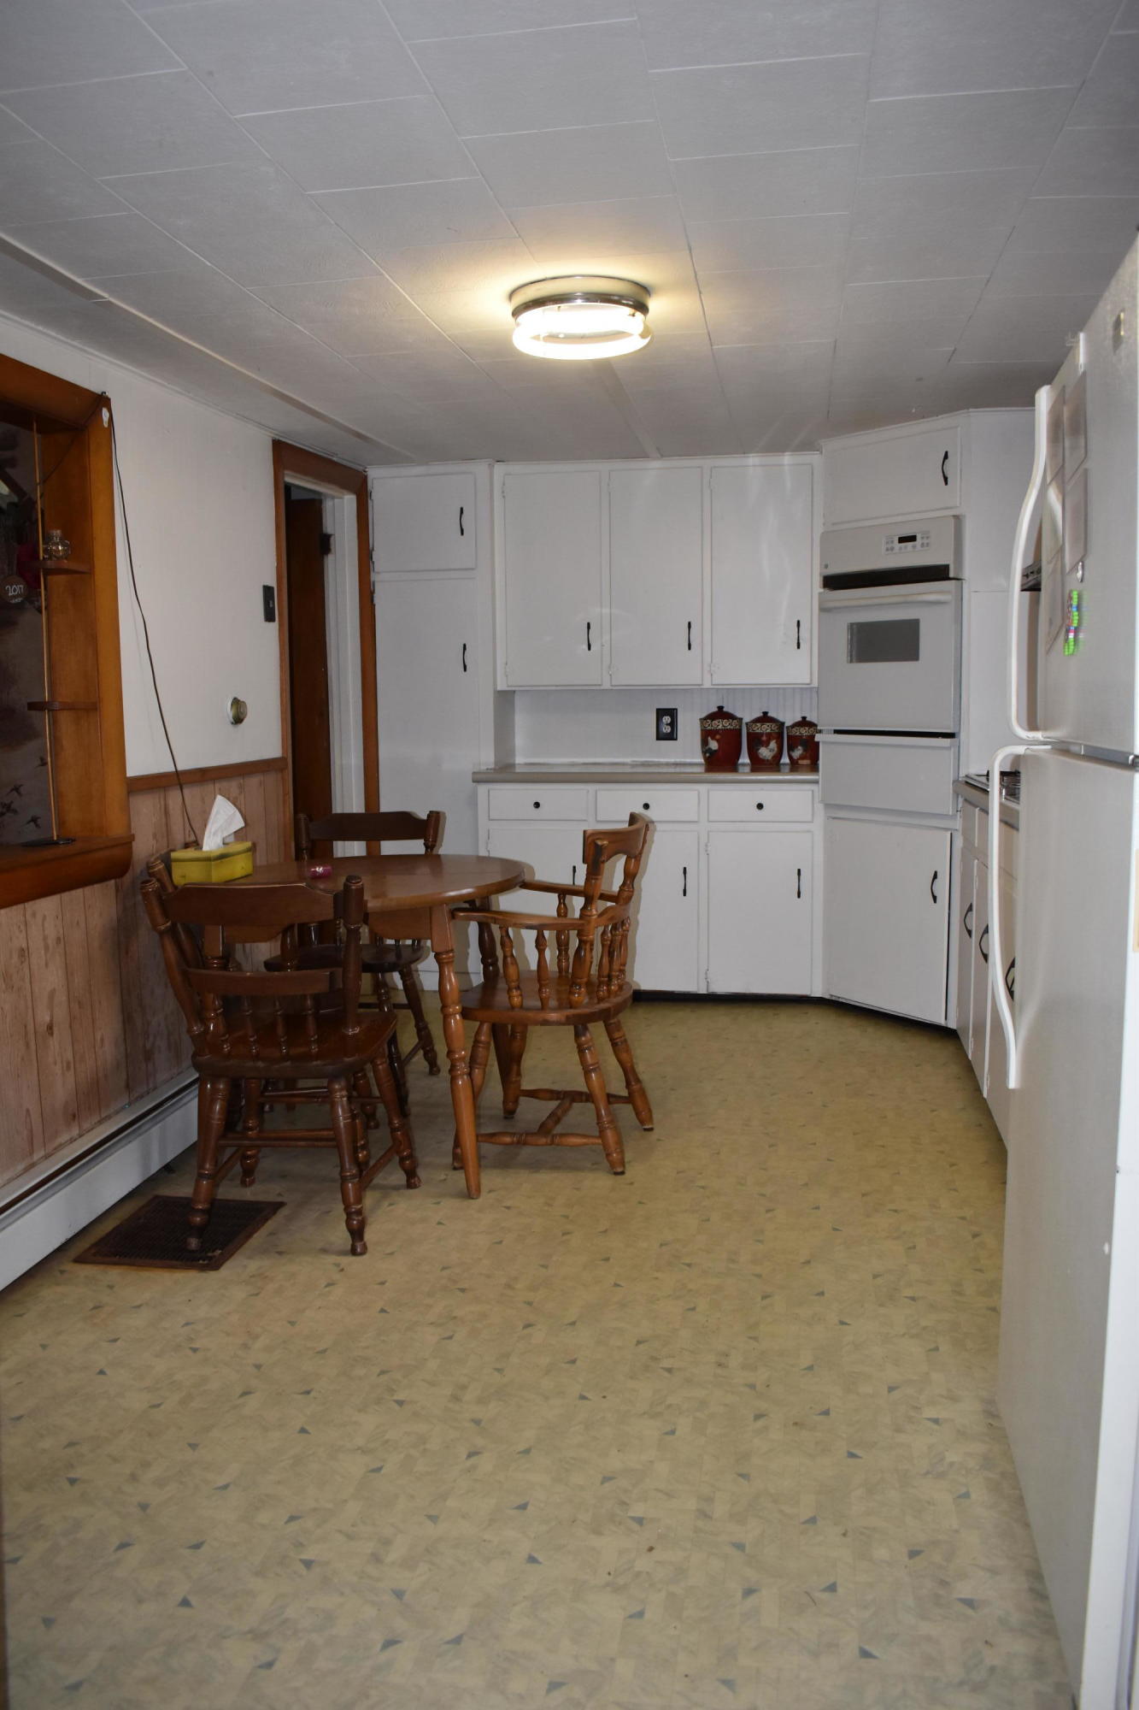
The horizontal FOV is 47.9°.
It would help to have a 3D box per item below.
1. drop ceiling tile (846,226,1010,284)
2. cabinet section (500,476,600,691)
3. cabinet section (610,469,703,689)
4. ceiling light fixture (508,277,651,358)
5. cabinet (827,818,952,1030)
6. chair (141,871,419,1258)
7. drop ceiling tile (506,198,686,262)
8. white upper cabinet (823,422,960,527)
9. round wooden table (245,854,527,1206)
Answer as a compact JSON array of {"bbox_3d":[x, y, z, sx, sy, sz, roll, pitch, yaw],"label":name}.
[{"bbox_3d":[0.709,-1.216,2.595,0.292,0.020,0.307,1,8,10],"label":"drop ceiling tile"},{"bbox_3d":[-0.042,-1.087,5.147,0.395,0.824,0.300,1,7,10],"label":"cabinet section"},{"bbox_3d":[0.360,-1.085,5.077,0.355,0.823,0.300,1,7,10],"label":"cabinet section"},{"bbox_3d":[0.027,-1.182,2.845,0.314,0.100,0.314,-1,7,0],"label":"ceiling light fixture"},{"bbox_3d":[1.275,0.209,4.655,0.450,0.690,0.590,-6,9,-35],"label":"cabinet"},{"bbox_3d":[-0.627,0.433,2.948,0.490,0.855,0.520,0,8,7],"label":"chair"},{"bbox_3d":[0.060,-1.185,2.419,0.307,0.015,0.304,0,7,10],"label":"drop ceiling tile"},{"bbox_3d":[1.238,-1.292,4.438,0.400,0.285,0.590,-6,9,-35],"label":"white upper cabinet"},{"bbox_3d":[-0.539,0.416,3.337,0.875,0.730,0.875,-1,7,0],"label":"round wooden table"}]

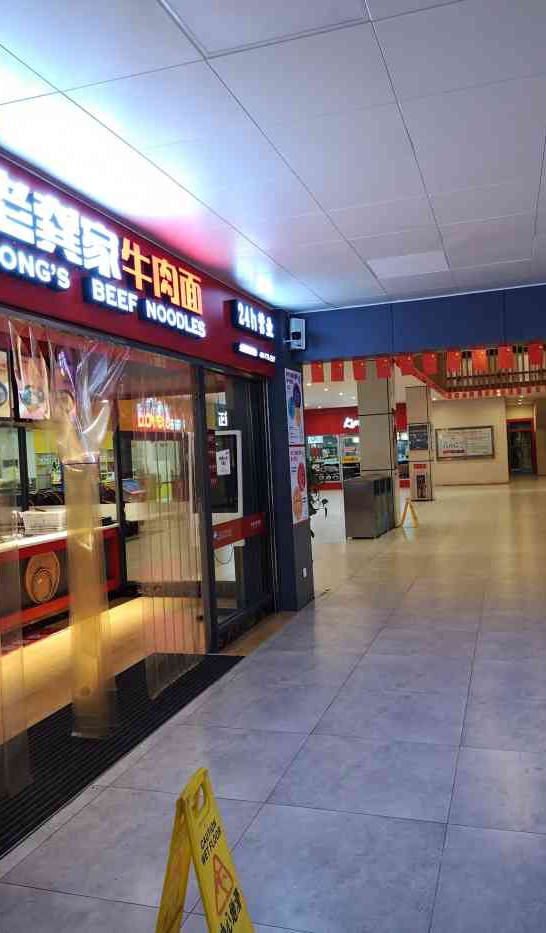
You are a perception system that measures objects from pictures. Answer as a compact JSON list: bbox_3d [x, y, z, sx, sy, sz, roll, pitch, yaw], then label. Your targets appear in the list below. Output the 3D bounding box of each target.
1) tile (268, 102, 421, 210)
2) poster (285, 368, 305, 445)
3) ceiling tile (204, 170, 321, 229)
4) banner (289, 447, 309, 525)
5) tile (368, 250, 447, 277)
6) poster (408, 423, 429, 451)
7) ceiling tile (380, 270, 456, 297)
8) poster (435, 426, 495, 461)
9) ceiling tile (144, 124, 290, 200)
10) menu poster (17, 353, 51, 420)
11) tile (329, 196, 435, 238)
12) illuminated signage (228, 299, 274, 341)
[{"bbox_3d":[0.411,-1.514,3.654,0.590,0.020,1.180,-2,1,18],"label":"tile"},{"bbox_3d":[0.237,-0.595,7.404,0.015,0.740,0.560,-2,1,18],"label":"poster"},{"bbox_3d":[-0.057,-1.502,4.118,0.600,0.030,0.600,-2,1,18],"label":"ceiling tile"},{"bbox_3d":[0.275,0.184,7.425,0.015,0.750,0.560,-2,1,18],"label":"banner"},{"bbox_3d":[1.063,-1.586,5.655,0.600,0.030,0.600,-2,1,18],"label":"tile"},{"bbox_3d":[4.167,-0.819,20.774,0.515,0.699,0.030,-2,1,18],"label":"poster"},{"bbox_3d":[1.248,-1.606,6.228,0.600,0.030,0.600,-2,1,18],"label":"ceiling tile"},{"bbox_3d":[7.280,-0.856,27.611,2.097,1.201,0.050,-2,1,18],"label":"poster"},{"bbox_3d":[-0.242,-1.483,3.545,0.600,0.030,0.600,-2,1,18],"label":"ceiling tile"},{"bbox_3d":[-2.258,-0.746,6.912,0.020,0.591,0.425,-2,1,18],"label":"menu poster"},{"bbox_3d":[0.687,-1.539,4.510,0.590,0.020,0.590,-2,1,18],"label":"tile"},{"bbox_3d":[-0.168,-1.280,6.518,0.060,0.255,0.980,-2,1,18],"label":"illuminated signage"}]

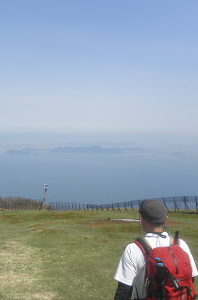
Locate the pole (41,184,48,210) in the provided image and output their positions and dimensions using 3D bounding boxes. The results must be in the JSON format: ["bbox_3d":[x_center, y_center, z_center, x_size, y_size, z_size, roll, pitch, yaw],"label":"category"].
[{"bbox_3d":[-15.058,13.426,88.000,1.200,7.600,0.900,-1,4,-10],"label":"pole"}]

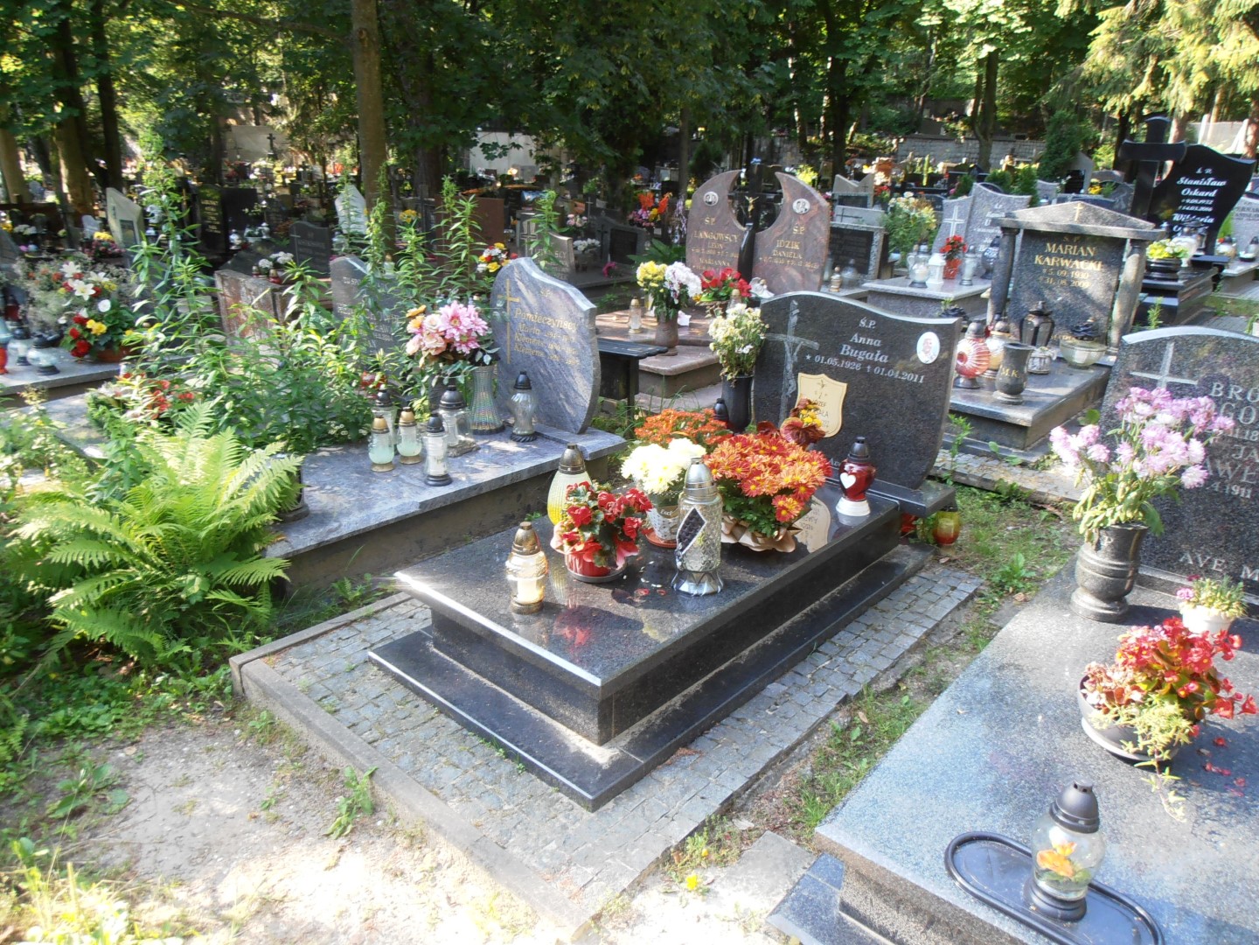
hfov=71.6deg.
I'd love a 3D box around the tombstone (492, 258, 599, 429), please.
[{"bbox_3d":[-0.381,-0.593,4.048,0.647,0.761,0.085,15,25,37],"label":"tombstone"}]

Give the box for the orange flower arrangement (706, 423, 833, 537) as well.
[{"bbox_3d":[0.455,0.043,2.876,0.400,0.340,0.380,1,20,0],"label":"orange flower arrangement"}]

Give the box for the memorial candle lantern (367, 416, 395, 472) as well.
[{"bbox_3d":[-1.037,-0.120,3.633,0.106,0.229,0.106,-5,21,-16],"label":"memorial candle lantern"}]

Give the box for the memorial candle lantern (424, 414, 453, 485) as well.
[{"bbox_3d":[-0.796,-0.094,3.642,0.115,0.285,0.120,-5,20,-12],"label":"memorial candle lantern"}]

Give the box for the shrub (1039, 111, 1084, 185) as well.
[{"bbox_3d":[6.433,-4.469,13.130,0.700,1.791,0.700,9,22,23],"label":"shrub"}]

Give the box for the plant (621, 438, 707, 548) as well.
[{"bbox_3d":[0.121,0.058,2.782,0.285,0.330,0.285,0,20,0],"label":"plant"}]

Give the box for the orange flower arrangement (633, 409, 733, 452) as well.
[{"bbox_3d":[0.202,-0.078,3.332,0.370,0.250,0.340,1,20,0],"label":"orange flower arrangement"}]

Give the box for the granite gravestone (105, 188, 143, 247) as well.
[{"bbox_3d":[-5.619,-2.823,9.830,0.639,0.712,0.091,14,24,31],"label":"granite gravestone"}]

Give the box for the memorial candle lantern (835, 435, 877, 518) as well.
[{"bbox_3d":[0.809,0.010,3.098,0.130,0.268,0.125,18,25,38],"label":"memorial candle lantern"}]

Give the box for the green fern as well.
[{"bbox_3d":[-1.567,0.197,2.987,0.880,0.660,0.840,-12,23,-29],"label":"green fern"}]

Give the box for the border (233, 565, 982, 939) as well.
[{"bbox_3d":[0.032,0.515,2.963,1.518,0.100,2.122,17,26,39],"label":"border"}]

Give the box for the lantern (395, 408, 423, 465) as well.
[{"bbox_3d":[-0.937,-0.159,3.717,0.110,0.230,0.110,1,20,0],"label":"lantern"}]

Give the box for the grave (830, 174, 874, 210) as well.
[{"bbox_3d":[2.575,-3.115,10.000,0.520,0.700,0.150,17,26,39],"label":"grave"}]

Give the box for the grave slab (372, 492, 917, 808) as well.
[{"bbox_3d":[0.204,0.325,3.002,0.942,0.288,1.936,18,25,38],"label":"grave slab"}]

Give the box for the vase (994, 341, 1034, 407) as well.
[{"bbox_3d":[2.046,-0.526,4.646,0.185,0.297,0.185,13,24,32],"label":"vase"}]

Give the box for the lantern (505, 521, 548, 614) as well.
[{"bbox_3d":[-0.293,0.269,2.471,0.113,0.264,0.113,-3,20,-7],"label":"lantern"}]

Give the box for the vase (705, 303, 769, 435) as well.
[{"bbox_3d":[0.483,-0.448,3.918,0.260,0.610,0.250,2,20,7],"label":"vase"}]

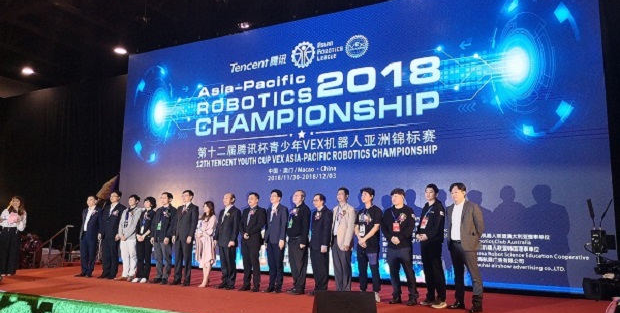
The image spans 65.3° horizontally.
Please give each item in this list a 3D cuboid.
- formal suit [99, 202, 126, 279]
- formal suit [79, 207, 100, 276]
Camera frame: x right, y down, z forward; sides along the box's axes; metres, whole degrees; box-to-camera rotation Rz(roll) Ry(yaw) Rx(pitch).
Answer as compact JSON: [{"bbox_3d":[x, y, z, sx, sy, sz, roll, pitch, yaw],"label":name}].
[{"bbox_3d":[-4.209,1.771,10.312,0.550,1.577,0.340,-1,-9,14],"label":"formal suit"},{"bbox_3d":[-4.700,1.791,10.300,0.510,1.487,0.330,-2,-9,20],"label":"formal suit"}]

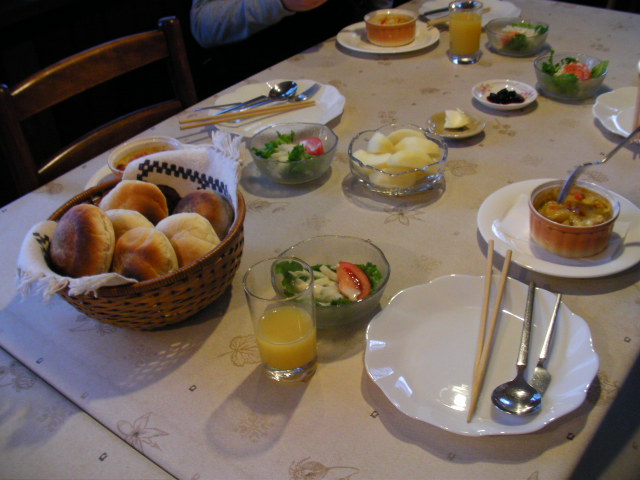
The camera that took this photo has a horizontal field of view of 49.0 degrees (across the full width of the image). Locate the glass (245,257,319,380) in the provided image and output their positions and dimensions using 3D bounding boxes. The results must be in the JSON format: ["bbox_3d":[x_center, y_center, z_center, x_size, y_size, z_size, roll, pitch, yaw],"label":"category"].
[{"bbox_3d":[-0.035,0.084,0.708,0.067,0.115,0.067,-5,36,0],"label":"glass"}]

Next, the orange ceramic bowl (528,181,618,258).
[{"bbox_3d":[0.305,-0.025,0.863,0.108,0.046,0.108,1,35,0],"label":"orange ceramic bowl"}]

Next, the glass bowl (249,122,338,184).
[{"bbox_3d":[-0.037,-0.130,1.066,0.131,0.046,0.131,-3,36,2],"label":"glass bowl"}]

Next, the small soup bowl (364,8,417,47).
[{"bbox_3d":[0.148,-0.437,1.451,0.104,0.046,0.104,-3,36,2],"label":"small soup bowl"}]

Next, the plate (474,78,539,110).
[{"bbox_3d":[0.318,-0.245,1.209,0.111,0.019,0.111,-3,36,2],"label":"plate"}]

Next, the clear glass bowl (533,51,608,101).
[{"bbox_3d":[0.444,-0.289,1.255,0.126,0.048,0.126,1,35,0],"label":"clear glass bowl"}]

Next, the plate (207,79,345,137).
[{"bbox_3d":[-0.071,-0.218,1.166,0.227,0.020,0.227,1,35,0],"label":"plate"}]

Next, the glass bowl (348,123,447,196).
[{"bbox_3d":[0.107,-0.109,0.990,0.137,0.048,0.137,1,35,0],"label":"glass bowl"}]

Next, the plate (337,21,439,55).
[{"bbox_3d":[0.142,-0.420,1.460,0.218,0.020,0.218,1,35,0],"label":"plate"}]

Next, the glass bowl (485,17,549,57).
[{"bbox_3d":[0.395,-0.408,1.423,0.126,0.048,0.126,1,35,0],"label":"glass bowl"}]

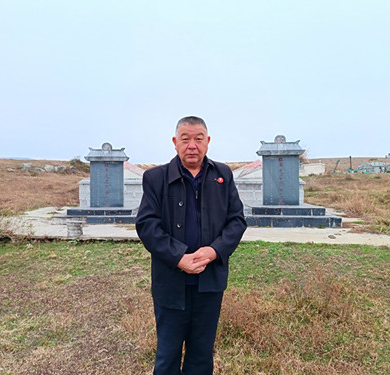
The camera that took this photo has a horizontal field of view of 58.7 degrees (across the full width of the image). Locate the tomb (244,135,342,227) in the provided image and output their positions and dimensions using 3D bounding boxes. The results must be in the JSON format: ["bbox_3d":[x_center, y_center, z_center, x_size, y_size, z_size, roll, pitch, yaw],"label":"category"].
[{"bbox_3d":[2.187,-0.210,8.300,2.154,2.126,1.300,0,3,0],"label":"tomb"}]

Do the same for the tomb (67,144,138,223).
[{"bbox_3d":[-2.288,-0.163,8.978,1.951,2.019,1.150,0,3,0],"label":"tomb"}]

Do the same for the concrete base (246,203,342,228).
[{"bbox_3d":[2.187,0.662,8.344,2.154,0.381,1.300,0,3,0],"label":"concrete base"}]

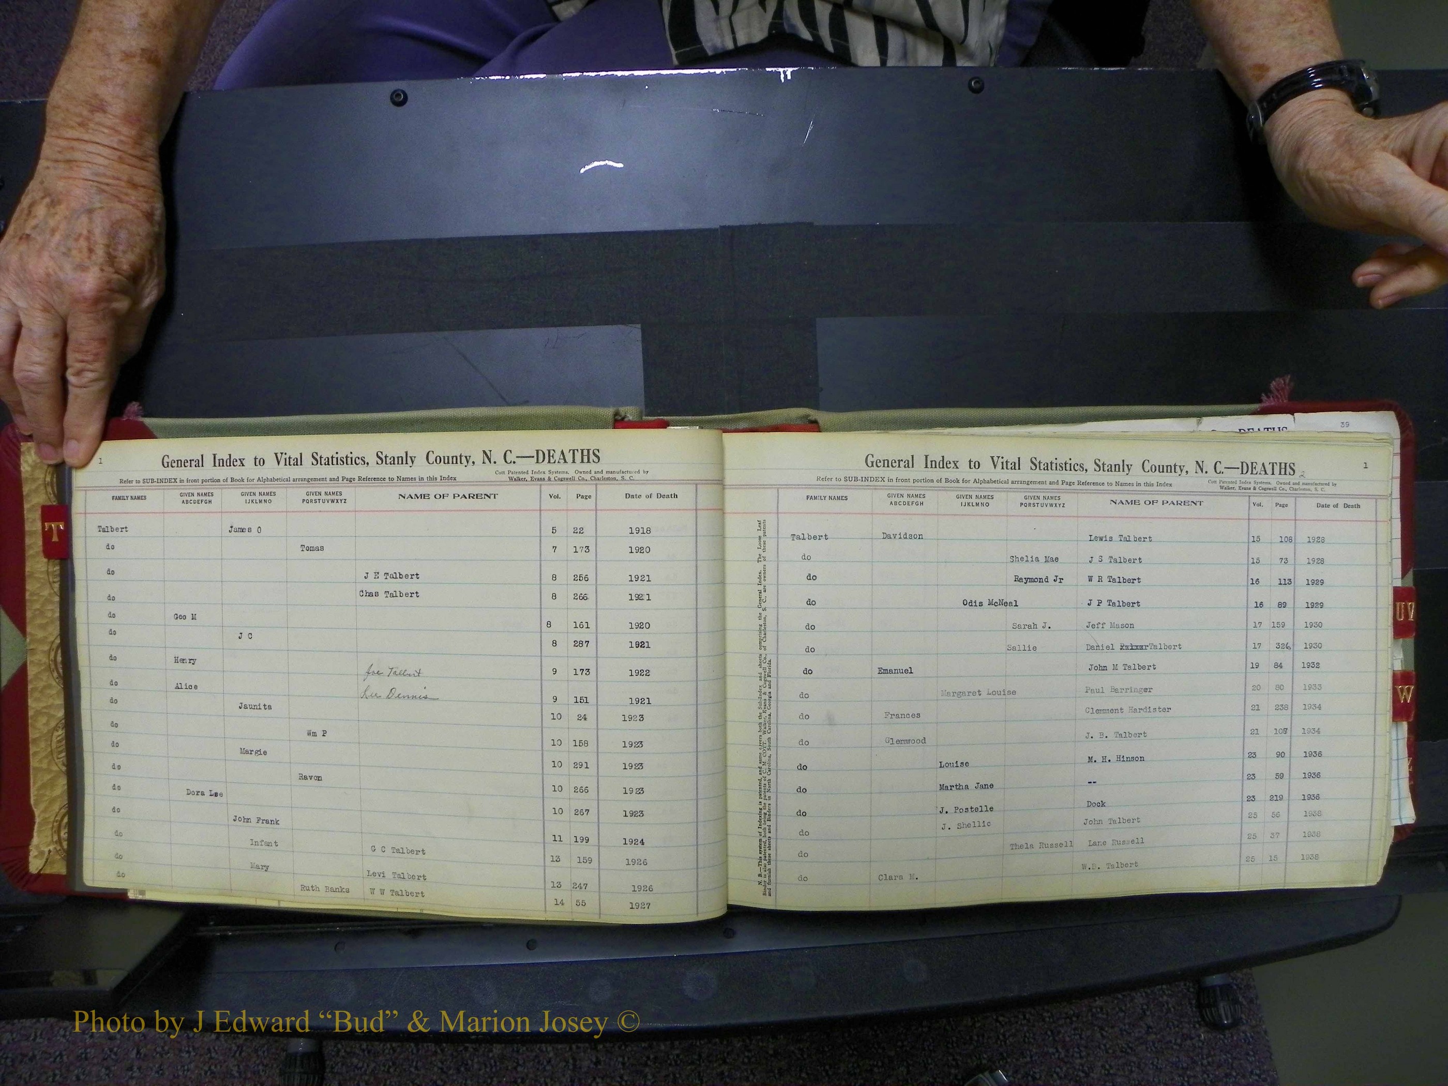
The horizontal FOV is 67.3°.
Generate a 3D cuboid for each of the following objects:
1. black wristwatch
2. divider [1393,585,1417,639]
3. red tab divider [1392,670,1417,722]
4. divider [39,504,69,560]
[{"bbox_3d":[0.274,-0.203,0.507,0.054,0.055,0.024,-12,76,6],"label":"black wristwatch"},{"bbox_3d":[0.350,0.036,0.560,0.013,0.002,0.027,0,88,-6],"label":"divider"},{"bbox_3d":[0.350,0.079,0.560,0.013,0.002,0.027,0,88,-6],"label":"red tab divider"},{"bbox_3d":[-0.343,-0.005,0.557,0.015,0.002,0.028,-2,88,6],"label":"divider"}]

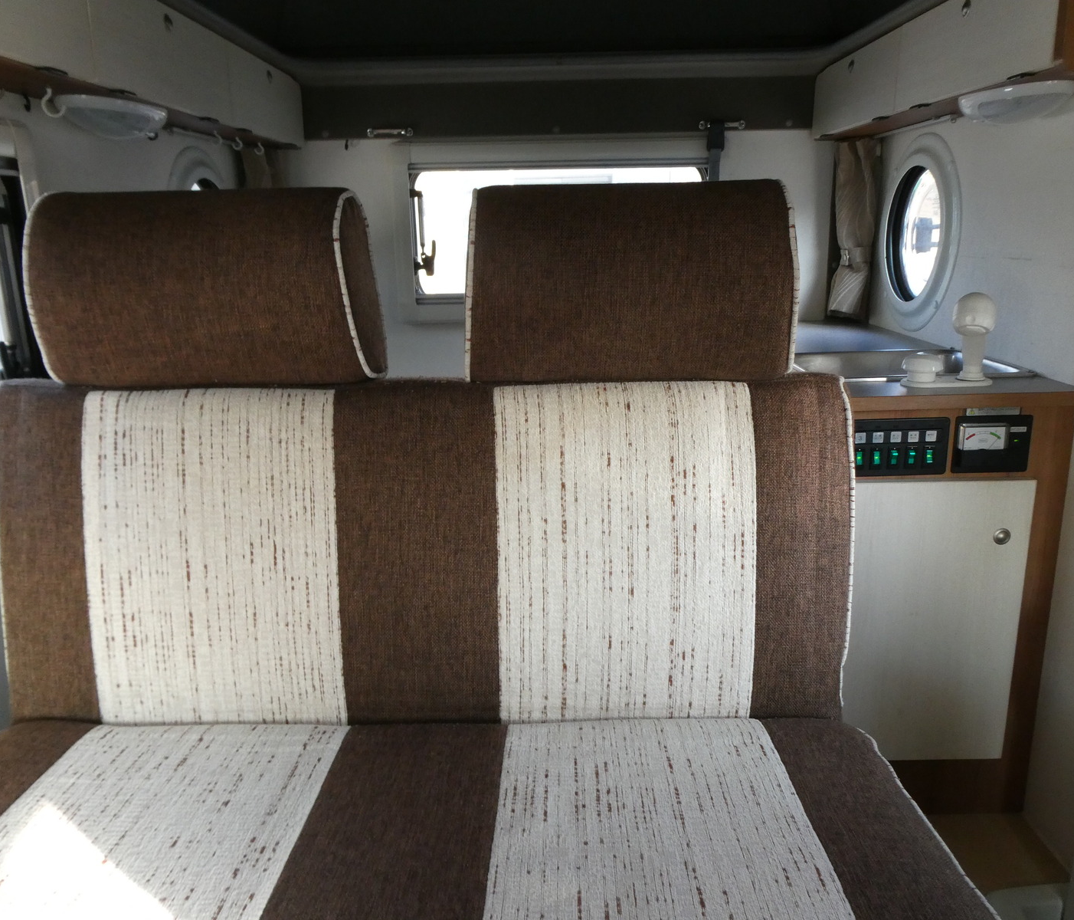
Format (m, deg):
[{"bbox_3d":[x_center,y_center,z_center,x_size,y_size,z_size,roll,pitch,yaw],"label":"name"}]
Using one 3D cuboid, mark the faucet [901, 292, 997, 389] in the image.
[{"bbox_3d":[0.584,-0.173,1.201,0.138,0.122,0.110,-1,15,1],"label":"faucet"}]

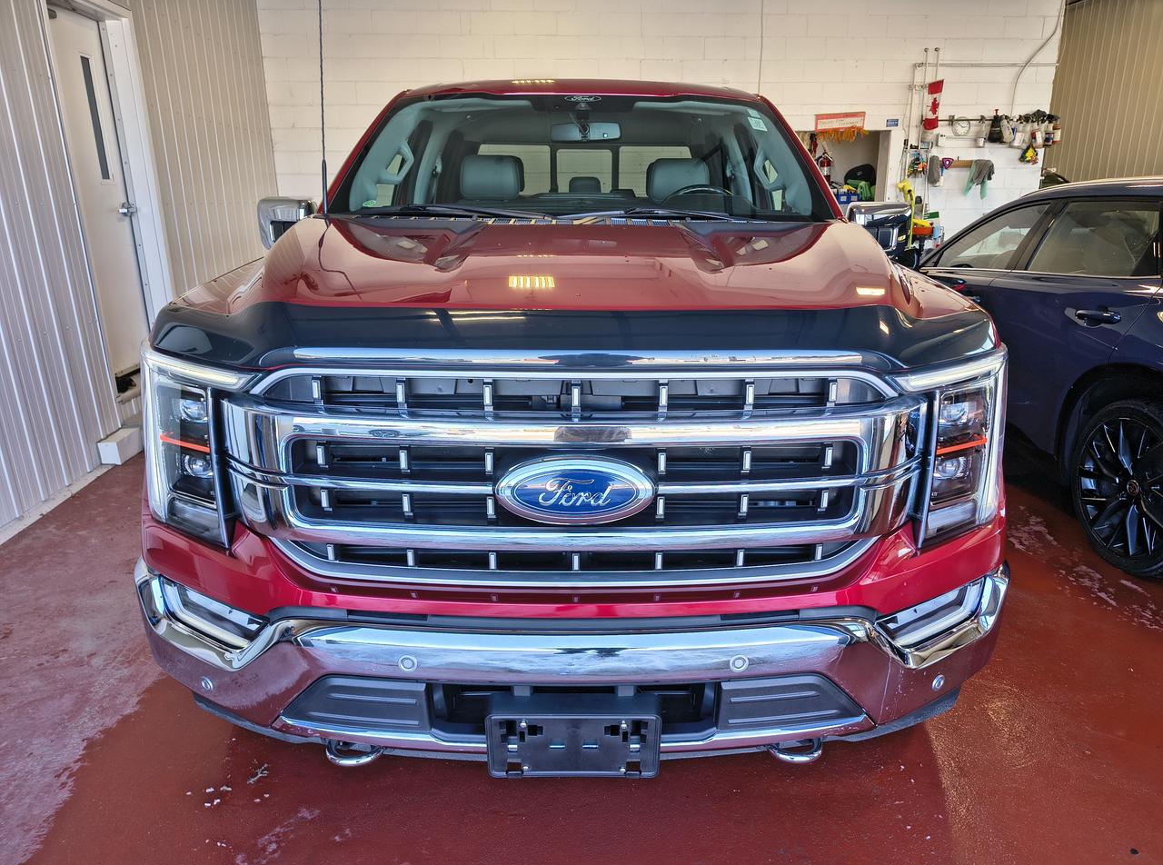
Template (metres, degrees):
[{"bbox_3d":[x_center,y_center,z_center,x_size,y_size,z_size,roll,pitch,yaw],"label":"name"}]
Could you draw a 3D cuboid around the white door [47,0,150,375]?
[{"bbox_3d":[-2.900,-1.359,4.760,0.060,2.100,0.880,-1,16,-3],"label":"white door"}]

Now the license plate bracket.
[{"bbox_3d":[-0.013,0.595,1.580,0.335,0.155,0.090,0,16,0],"label":"license plate bracket"}]

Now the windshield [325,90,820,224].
[{"bbox_3d":[0.000,-0.986,2.870,1.670,0.130,0.930,0,49,0],"label":"windshield"}]

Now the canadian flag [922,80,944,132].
[{"bbox_3d":[3.470,-3.205,7.928,0.170,0.470,0.070,-1,16,-3],"label":"canadian flag"}]

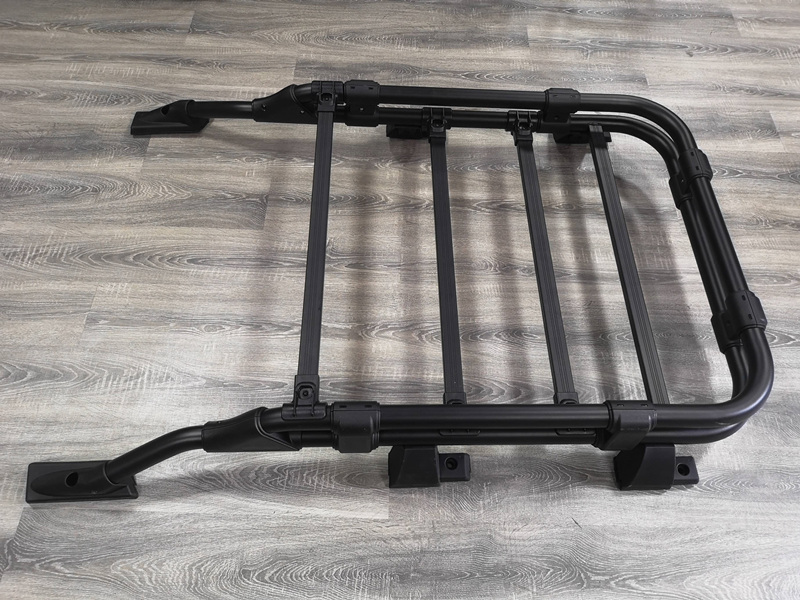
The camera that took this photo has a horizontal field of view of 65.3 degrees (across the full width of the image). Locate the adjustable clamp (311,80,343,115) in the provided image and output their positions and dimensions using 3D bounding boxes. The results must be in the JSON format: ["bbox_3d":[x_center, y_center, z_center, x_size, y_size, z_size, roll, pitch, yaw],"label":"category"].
[{"bbox_3d":[-0.208,-0.562,1.762,0.088,0.062,0.097,1,60,-2],"label":"adjustable clamp"}]

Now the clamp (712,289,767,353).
[{"bbox_3d":[0.822,0.047,1.512,0.074,0.145,0.102,1,60,-2],"label":"clamp"}]

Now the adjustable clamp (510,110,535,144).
[{"bbox_3d":[0.371,-0.518,1.871,0.088,0.063,0.097,1,60,-2],"label":"adjustable clamp"}]

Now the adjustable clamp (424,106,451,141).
[{"bbox_3d":[0.116,-0.520,1.861,0.088,0.063,0.097,1,60,-2],"label":"adjustable clamp"}]

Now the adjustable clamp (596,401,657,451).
[{"bbox_3d":[0.490,0.280,1.361,0.102,0.145,0.074,1,60,-2],"label":"adjustable clamp"}]

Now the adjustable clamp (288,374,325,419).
[{"bbox_3d":[-0.199,0.212,1.313,0.088,0.062,0.097,1,60,-2],"label":"adjustable clamp"}]

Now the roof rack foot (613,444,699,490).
[{"bbox_3d":[0.610,0.370,1.442,0.184,0.098,0.109,1,60,-2],"label":"roof rack foot"}]

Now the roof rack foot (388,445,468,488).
[{"bbox_3d":[0.070,0.362,1.423,0.185,0.098,0.108,1,60,-2],"label":"roof rack foot"}]

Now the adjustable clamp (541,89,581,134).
[{"bbox_3d":[0.473,-0.556,1.846,0.102,0.145,0.074,1,60,-2],"label":"adjustable clamp"}]

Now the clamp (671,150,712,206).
[{"bbox_3d":[0.817,-0.345,1.739,0.074,0.145,0.102,1,60,-2],"label":"clamp"}]

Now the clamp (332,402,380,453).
[{"bbox_3d":[-0.095,0.274,1.339,0.102,0.145,0.074,1,60,-2],"label":"clamp"}]

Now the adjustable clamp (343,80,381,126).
[{"bbox_3d":[-0.110,-0.572,1.830,0.102,0.145,0.074,1,60,-2],"label":"adjustable clamp"}]

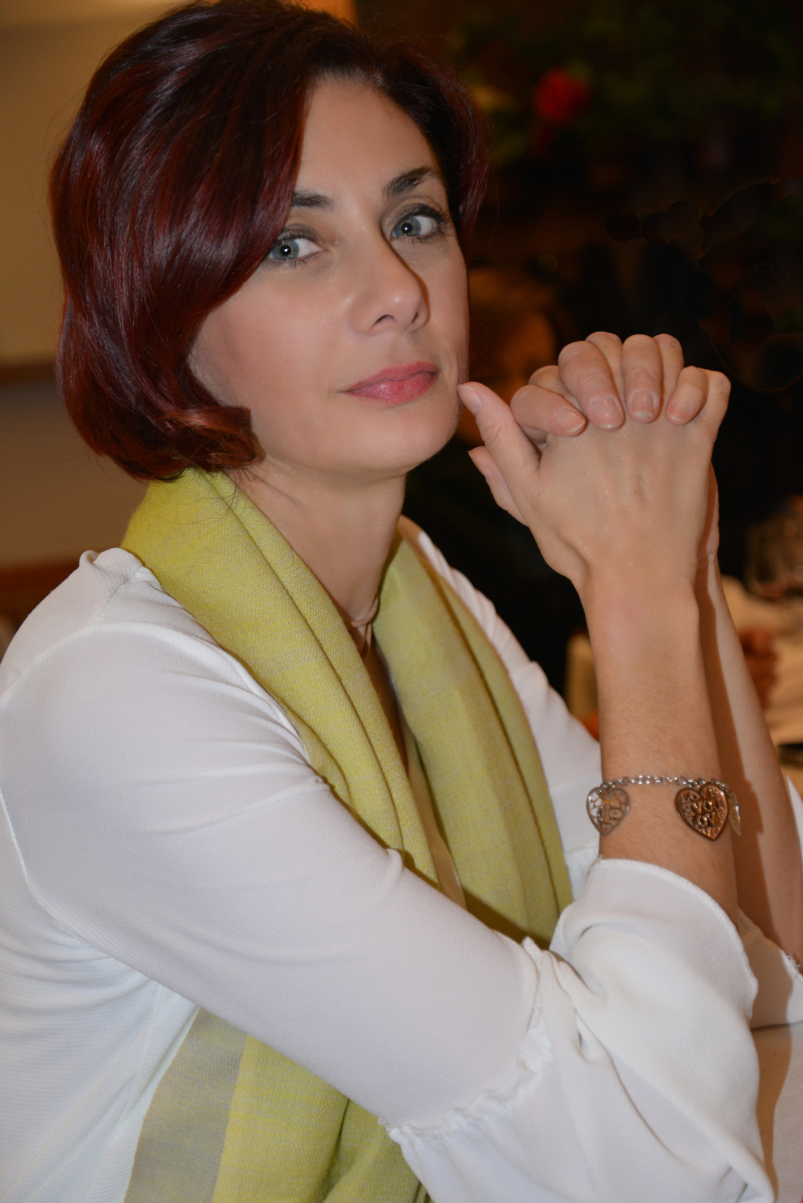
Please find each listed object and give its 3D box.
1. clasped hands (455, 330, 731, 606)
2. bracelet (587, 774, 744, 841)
[{"bbox_3d":[0.084,-0.058,0.900,0.116,0.114,0.090,-1,3,9],"label":"clasped hands"},{"bbox_3d":[0.111,0.086,0.875,0.064,0.027,0.056,-2,-2,6],"label":"bracelet"}]

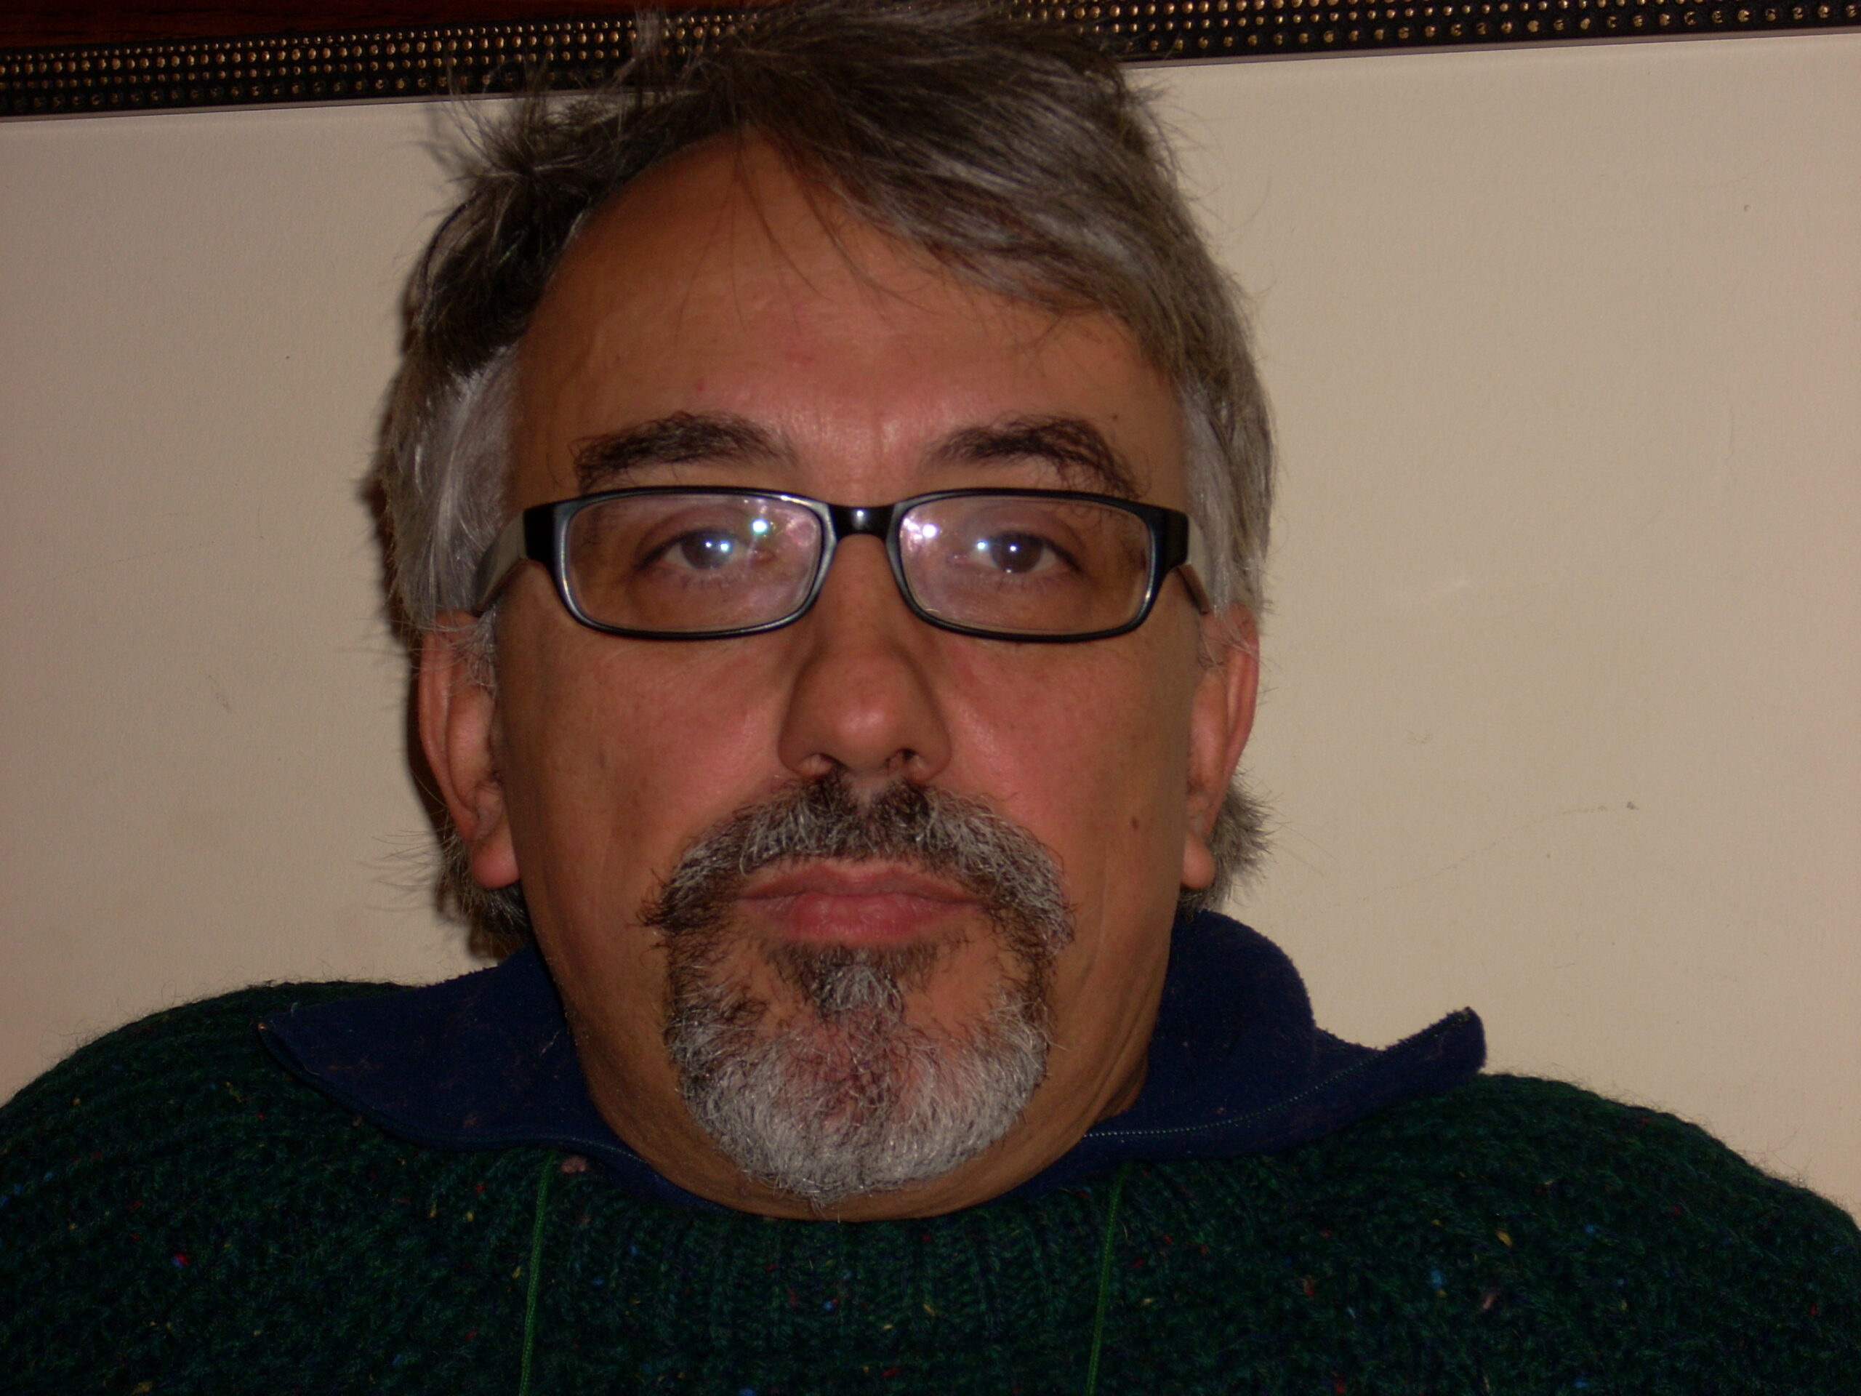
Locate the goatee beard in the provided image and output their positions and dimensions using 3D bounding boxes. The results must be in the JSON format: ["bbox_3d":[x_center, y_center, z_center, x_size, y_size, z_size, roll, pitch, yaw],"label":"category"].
[{"bbox_3d":[-0.015,0.059,1.218,0.087,0.084,0.050,0,-9,-3],"label":"goatee beard"}]

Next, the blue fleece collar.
[{"bbox_3d":[-0.013,0.078,1.325,0.260,0.078,0.170,-2,-2,-2],"label":"blue fleece collar"}]

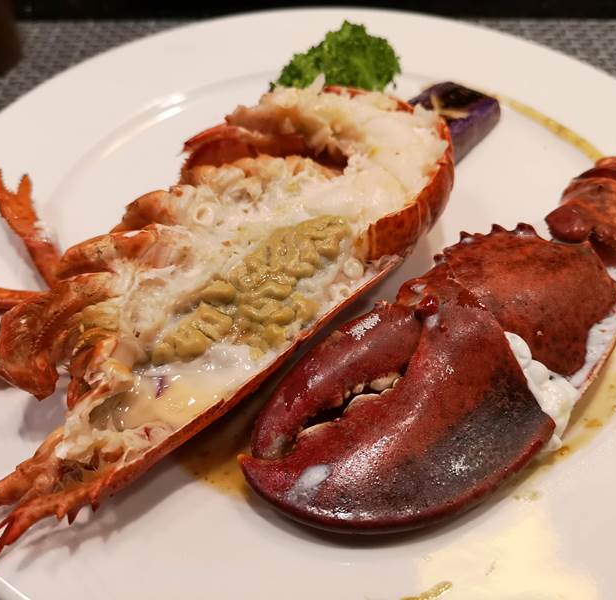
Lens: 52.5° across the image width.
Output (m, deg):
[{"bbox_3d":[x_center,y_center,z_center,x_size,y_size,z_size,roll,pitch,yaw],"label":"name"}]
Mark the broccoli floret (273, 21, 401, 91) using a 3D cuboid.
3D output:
[{"bbox_3d":[0.014,-0.107,0.288,0.055,0.033,0.044,4,50,0],"label":"broccoli floret"}]

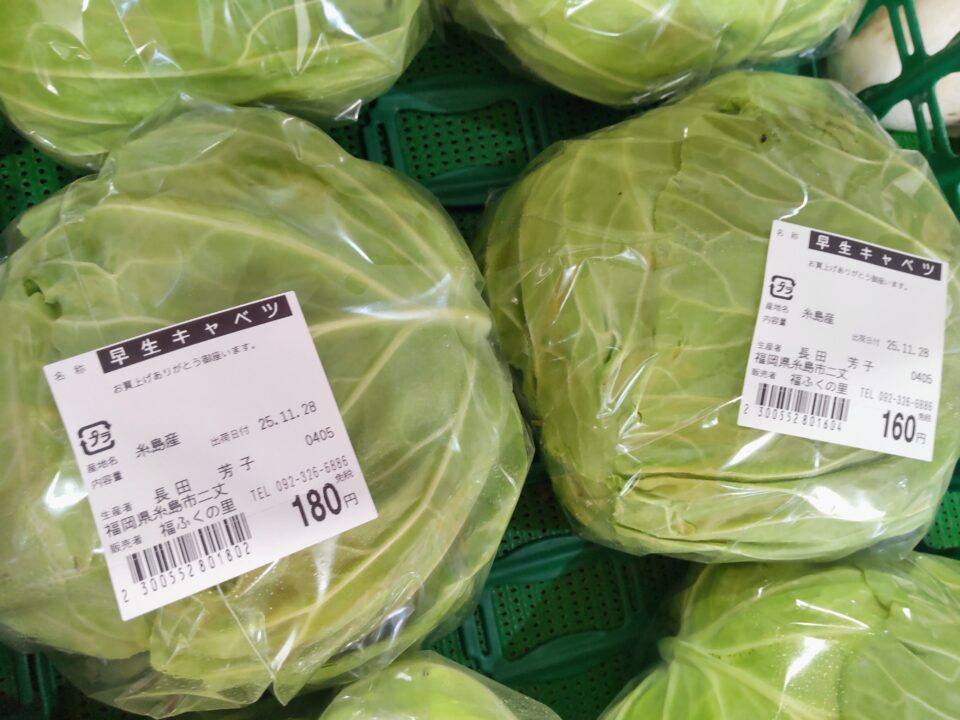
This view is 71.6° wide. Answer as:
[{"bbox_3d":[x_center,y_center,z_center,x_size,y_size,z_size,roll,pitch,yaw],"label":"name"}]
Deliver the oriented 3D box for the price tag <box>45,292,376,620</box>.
[{"bbox_3d":[-0.057,0.018,0.142,0.053,0.003,0.054,-20,83,-16],"label":"price tag"}]

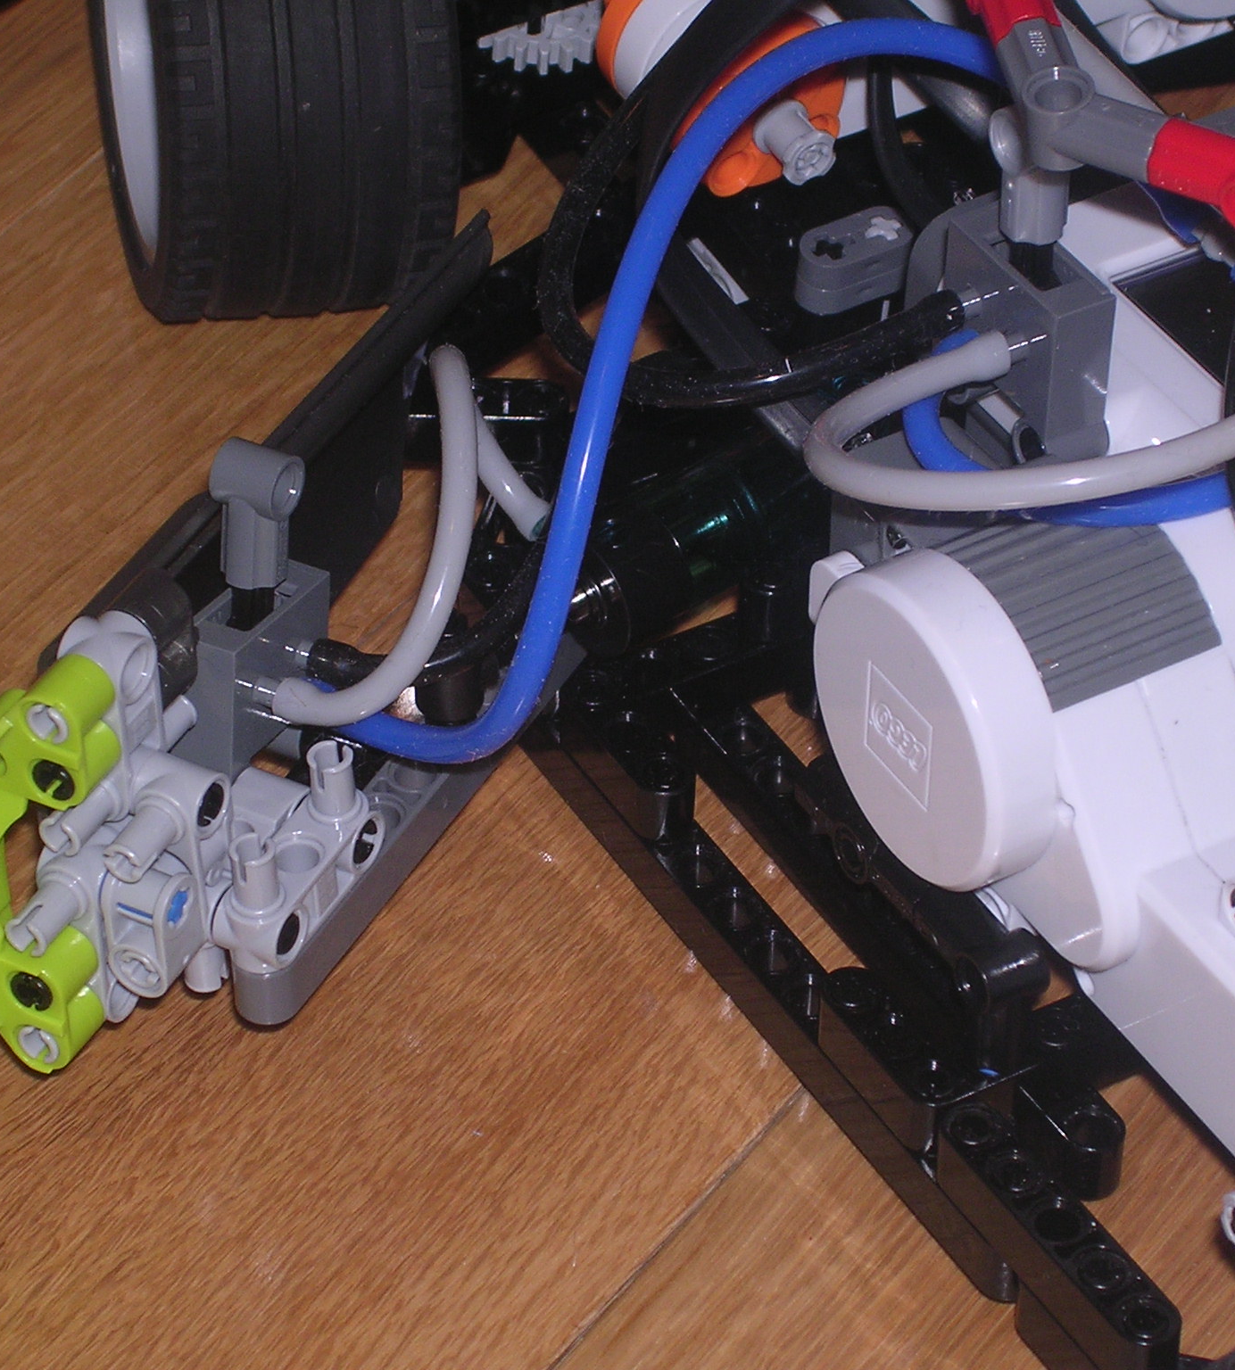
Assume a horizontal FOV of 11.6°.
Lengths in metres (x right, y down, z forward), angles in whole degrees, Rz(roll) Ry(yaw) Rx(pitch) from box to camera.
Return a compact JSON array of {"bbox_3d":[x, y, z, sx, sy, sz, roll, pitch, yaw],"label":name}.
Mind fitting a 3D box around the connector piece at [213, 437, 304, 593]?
[{"bbox_3d":[-0.041,-0.020,0.690,0.008,0.016,0.007,18,34,22],"label":"connector piece"}]

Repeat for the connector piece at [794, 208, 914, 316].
[{"bbox_3d":[0.029,-0.052,0.743,0.016,0.008,0.008,-21,47,-23],"label":"connector piece"}]

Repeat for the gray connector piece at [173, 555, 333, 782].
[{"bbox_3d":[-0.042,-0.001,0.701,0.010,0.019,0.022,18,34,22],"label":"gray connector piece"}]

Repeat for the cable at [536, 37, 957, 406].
[{"bbox_3d":[0.005,-0.052,0.701,0.042,0.018,0.073,-19,46,-22],"label":"cable"}]

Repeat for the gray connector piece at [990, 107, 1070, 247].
[{"bbox_3d":[0.047,-0.059,0.681,0.008,0.016,0.007,-19,37,-26],"label":"gray connector piece"}]

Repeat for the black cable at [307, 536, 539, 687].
[{"bbox_3d":[-0.019,-0.008,0.694,0.040,0.008,0.013,-33,53,-32],"label":"black cable"}]

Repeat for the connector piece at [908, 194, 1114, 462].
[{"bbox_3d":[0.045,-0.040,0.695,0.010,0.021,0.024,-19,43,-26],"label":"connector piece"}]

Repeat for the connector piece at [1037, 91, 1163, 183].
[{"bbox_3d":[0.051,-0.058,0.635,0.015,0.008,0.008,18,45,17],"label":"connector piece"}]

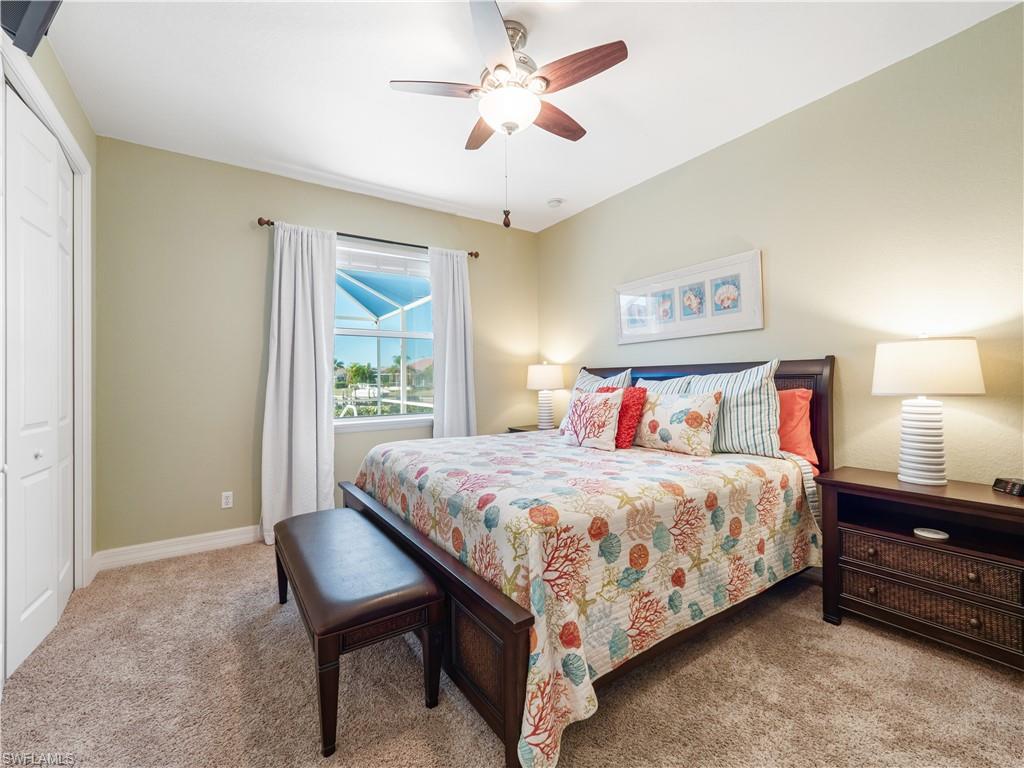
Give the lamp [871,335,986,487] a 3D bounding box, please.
[{"bbox_3d":[1.980,0.127,2.000,0.390,0.710,0.390,0,0,-35],"label":"lamp"}]

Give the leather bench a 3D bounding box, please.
[{"bbox_3d":[-0.788,0.960,1.914,0.430,0.500,1.200,0,0,-35],"label":"leather bench"}]

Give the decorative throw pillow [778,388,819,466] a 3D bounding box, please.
[{"bbox_3d":[1.484,0.245,2.574,0.170,0.460,0.660,16,-9,-34],"label":"decorative throw pillow"}]

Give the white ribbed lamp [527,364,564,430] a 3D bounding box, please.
[{"bbox_3d":[0.344,0.127,4.327,0.390,0.710,0.390,0,0,0],"label":"white ribbed lamp"}]

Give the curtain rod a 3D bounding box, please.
[{"bbox_3d":[-1.124,-1.260,3.643,1.900,0.055,0.090,0,0,-32],"label":"curtain rod"}]

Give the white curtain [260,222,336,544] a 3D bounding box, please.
[{"bbox_3d":[-1.665,-0.025,3.265,0.540,2.460,0.140,0,0,-32],"label":"white curtain"}]

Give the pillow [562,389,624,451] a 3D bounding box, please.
[{"bbox_3d":[0.603,0.245,3.013,0.160,0.440,0.460,17,-10,-34],"label":"pillow"}]

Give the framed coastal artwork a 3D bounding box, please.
[{"bbox_3d":[1.314,-0.620,3.279,0.030,0.530,1.250,0,0,-35],"label":"framed coastal artwork"}]

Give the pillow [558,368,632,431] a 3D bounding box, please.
[{"bbox_3d":[0.692,0.145,3.497,0.180,0.580,0.570,29,-16,-32],"label":"pillow"}]

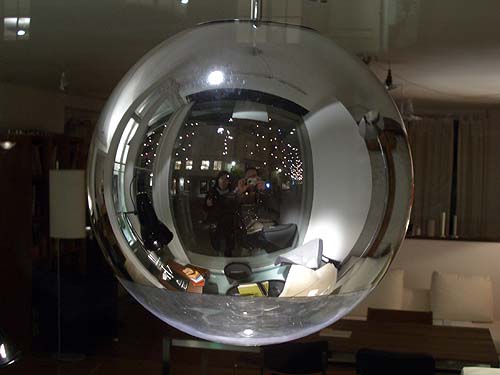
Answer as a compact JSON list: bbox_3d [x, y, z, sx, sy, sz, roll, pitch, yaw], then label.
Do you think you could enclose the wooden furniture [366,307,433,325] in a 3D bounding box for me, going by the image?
[{"bbox_3d":[0.950,1.234,4.572,0.440,0.800,0.490,0,1,17],"label":"wooden furniture"}]

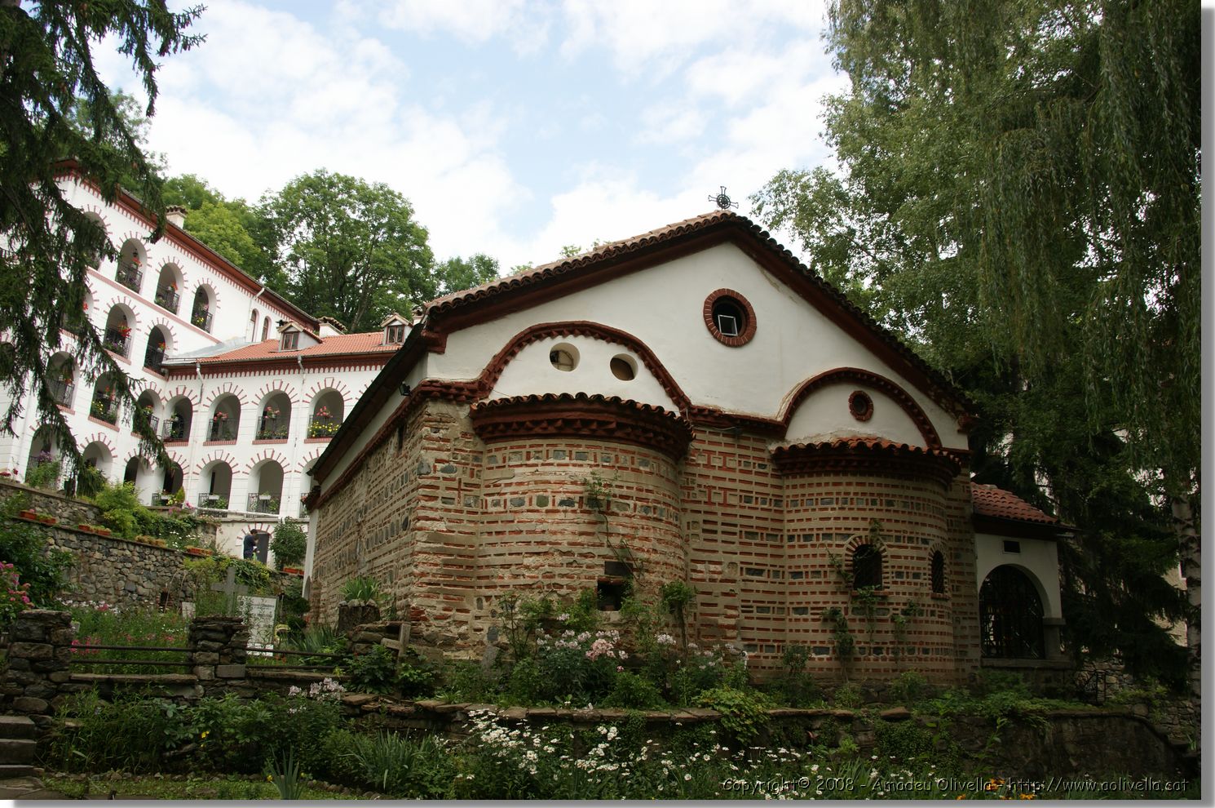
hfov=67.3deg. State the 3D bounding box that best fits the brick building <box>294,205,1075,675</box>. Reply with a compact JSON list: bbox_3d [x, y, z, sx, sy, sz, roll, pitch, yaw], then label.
[{"bbox_3d":[0.220,1.852,20.744,12.232,7.350,16.065,7,-15,-21],"label":"brick building"}]

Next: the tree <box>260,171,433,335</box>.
[{"bbox_3d":[-17.042,-8.468,60.000,12.000,14.000,12.000,2,-14,0],"label":"tree"}]

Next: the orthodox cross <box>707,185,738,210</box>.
[{"bbox_3d":[1.916,-3.372,15.019,0.565,0.462,0.060,7,-15,-21],"label":"orthodox cross"}]

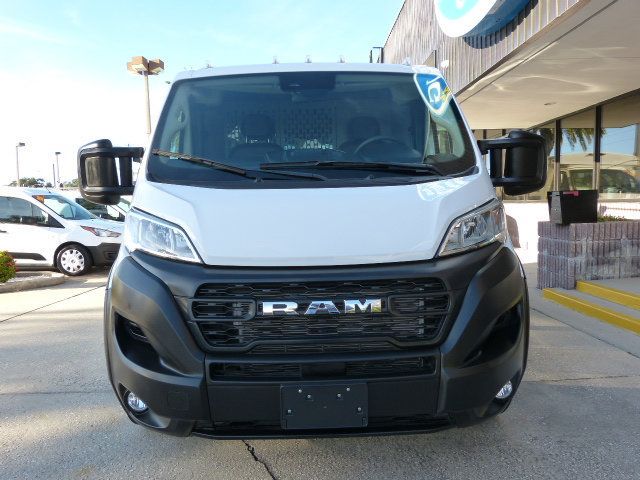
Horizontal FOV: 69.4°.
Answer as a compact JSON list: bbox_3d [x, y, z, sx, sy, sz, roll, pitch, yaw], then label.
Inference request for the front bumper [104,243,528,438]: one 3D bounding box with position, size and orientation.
[{"bbox_3d":[0.006,0.385,1.947,1.980,0.700,0.530,-1,5,-1],"label":"front bumper"}]

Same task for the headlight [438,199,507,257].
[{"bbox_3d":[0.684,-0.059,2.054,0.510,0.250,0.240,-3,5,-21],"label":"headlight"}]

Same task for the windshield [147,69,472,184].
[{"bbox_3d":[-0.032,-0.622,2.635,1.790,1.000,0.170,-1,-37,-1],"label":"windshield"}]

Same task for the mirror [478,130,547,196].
[{"bbox_3d":[1.150,-0.449,2.748,0.400,0.390,0.250,-1,5,-1],"label":"mirror"}]

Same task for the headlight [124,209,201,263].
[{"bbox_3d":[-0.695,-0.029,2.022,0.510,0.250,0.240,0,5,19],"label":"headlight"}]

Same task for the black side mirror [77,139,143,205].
[{"bbox_3d":[-1.208,-0.397,2.693,0.400,0.390,0.250,-1,5,-1],"label":"black side mirror"}]

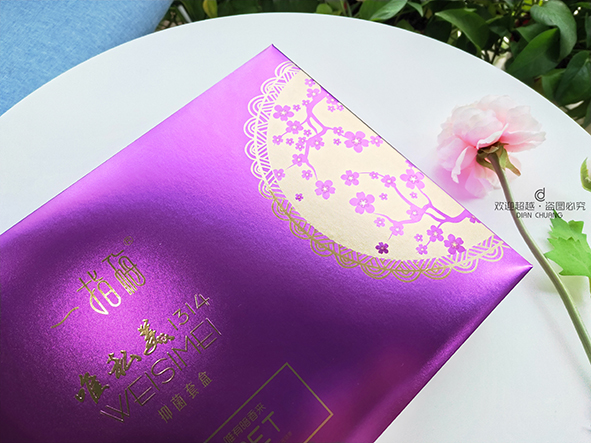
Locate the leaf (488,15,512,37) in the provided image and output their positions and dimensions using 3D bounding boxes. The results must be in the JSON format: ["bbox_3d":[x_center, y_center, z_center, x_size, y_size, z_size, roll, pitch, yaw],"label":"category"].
[{"bbox_3d":[0.338,-0.323,0.650,0.036,0.022,0.050,-32,81,4],"label":"leaf"}]

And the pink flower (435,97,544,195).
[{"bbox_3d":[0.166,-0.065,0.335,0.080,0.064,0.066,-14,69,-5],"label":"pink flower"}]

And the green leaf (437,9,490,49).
[{"bbox_3d":[0.260,-0.298,0.610,0.088,0.030,0.050,39,91,10],"label":"green leaf"}]

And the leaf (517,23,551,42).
[{"bbox_3d":[0.382,-0.302,0.630,0.056,0.022,0.040,32,90,10],"label":"leaf"}]

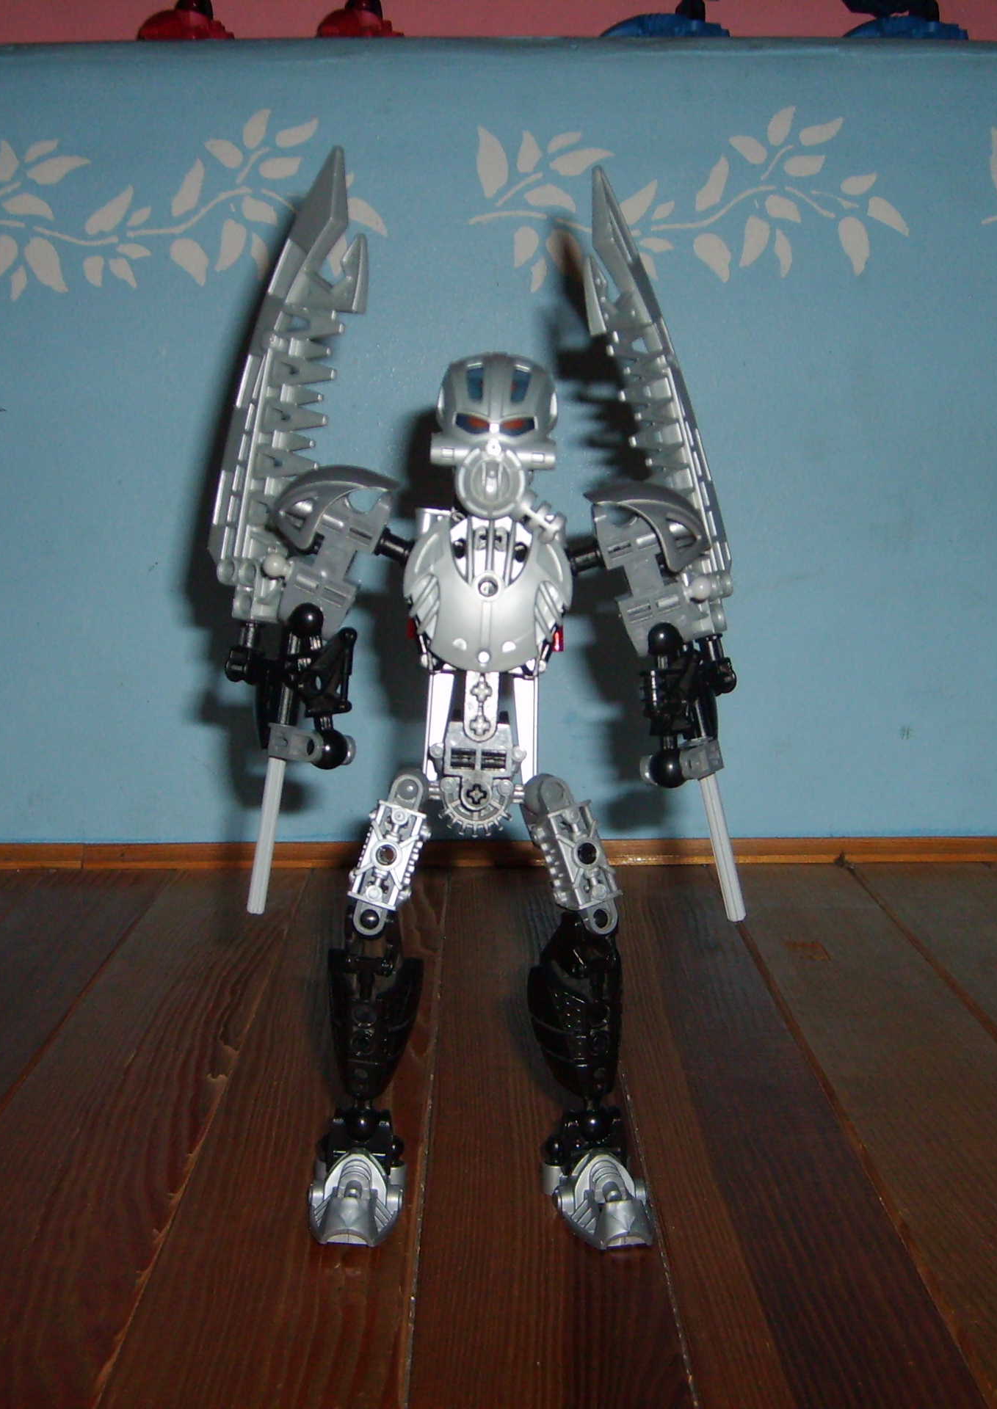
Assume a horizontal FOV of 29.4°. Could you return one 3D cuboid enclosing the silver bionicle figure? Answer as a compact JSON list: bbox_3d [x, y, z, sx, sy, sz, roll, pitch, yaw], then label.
[{"bbox_3d":[-0.006,-0.004,0.483,0.136,0.268,0.088,0,8,0],"label":"silver bionicle figure"}]

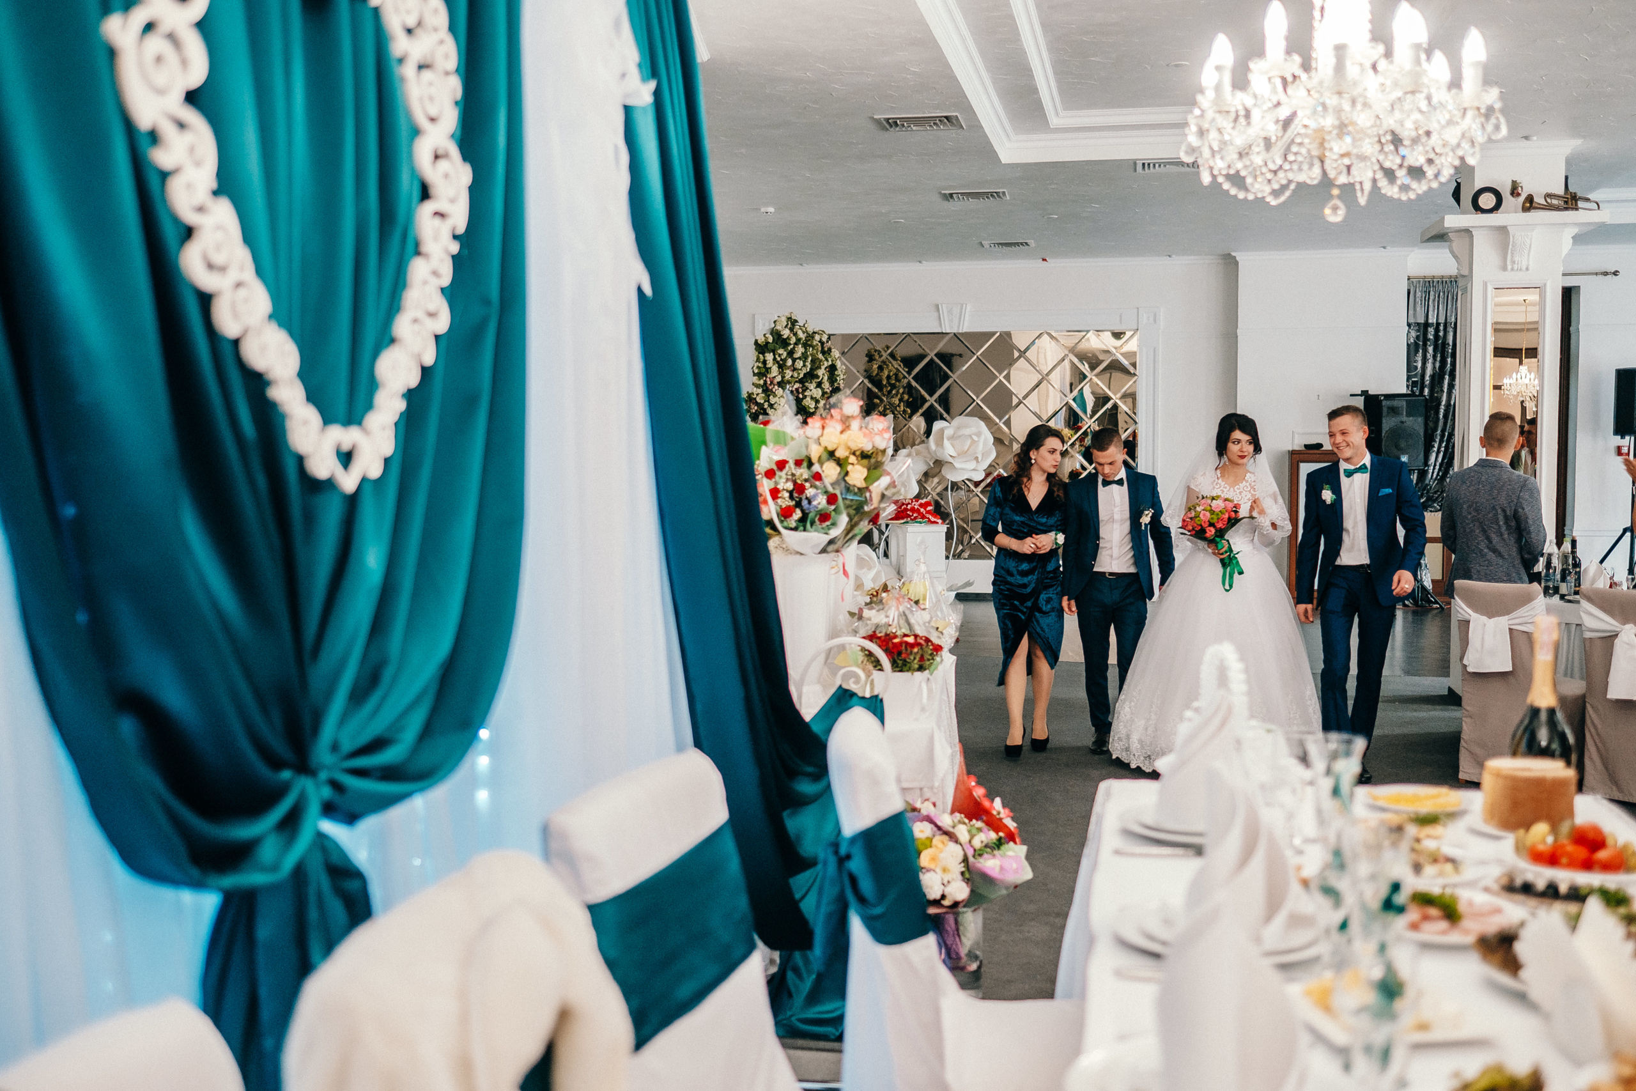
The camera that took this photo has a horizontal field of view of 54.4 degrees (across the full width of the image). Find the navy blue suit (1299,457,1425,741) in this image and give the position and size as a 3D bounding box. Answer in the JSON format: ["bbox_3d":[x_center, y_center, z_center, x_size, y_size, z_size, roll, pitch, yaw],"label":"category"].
[{"bbox_3d":[2.613,0.316,7.650,0.600,1.480,0.360,1,4,19],"label":"navy blue suit"}]

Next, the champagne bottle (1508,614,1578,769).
[{"bbox_3d":[1.060,0.257,2.330,0.088,0.312,0.088,1,4,24],"label":"champagne bottle"}]

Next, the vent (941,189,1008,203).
[{"bbox_3d":[1.276,-2.807,12.764,0.510,0.040,0.500,1,3,12],"label":"vent"}]

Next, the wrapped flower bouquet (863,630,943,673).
[{"bbox_3d":[0.281,0.350,5.250,0.260,0.160,0.240,1,3,12],"label":"wrapped flower bouquet"}]

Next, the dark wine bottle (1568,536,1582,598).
[{"bbox_3d":[3.881,0.111,8.150,0.076,0.315,0.076,0,4,12],"label":"dark wine bottle"}]

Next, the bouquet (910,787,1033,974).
[{"bbox_3d":[0.420,0.934,4.450,0.360,0.500,0.360,0,4,6],"label":"bouquet"}]

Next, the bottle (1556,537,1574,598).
[{"bbox_3d":[4.020,0.124,8.550,0.090,0.325,0.090,1,3,12],"label":"bottle"}]

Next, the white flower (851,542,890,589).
[{"bbox_3d":[0.347,0.171,11.500,0.360,0.380,0.220,1,3,12],"label":"white flower"}]

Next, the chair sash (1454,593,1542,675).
[{"bbox_3d":[3.115,0.400,7.280,0.420,0.350,0.130,3,5,43],"label":"chair sash"}]

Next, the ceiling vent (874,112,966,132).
[{"bbox_3d":[0.651,-2.643,9.941,0.510,0.040,0.500,1,3,12],"label":"ceiling vent"}]

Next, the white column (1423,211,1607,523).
[{"bbox_3d":[4.146,-0.460,9.580,0.920,2.900,0.920,0,4,12],"label":"white column"}]

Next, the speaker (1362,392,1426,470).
[{"bbox_3d":[5.630,-1.099,15.500,0.470,0.710,0.420,0,3,-5],"label":"speaker"}]

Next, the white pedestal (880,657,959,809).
[{"bbox_3d":[0.300,0.848,5.427,0.370,0.800,0.370,1,3,12],"label":"white pedestal"}]

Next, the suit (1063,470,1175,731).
[{"bbox_3d":[1.571,0.303,8.300,0.570,1.380,0.320,0,4,12],"label":"suit"}]

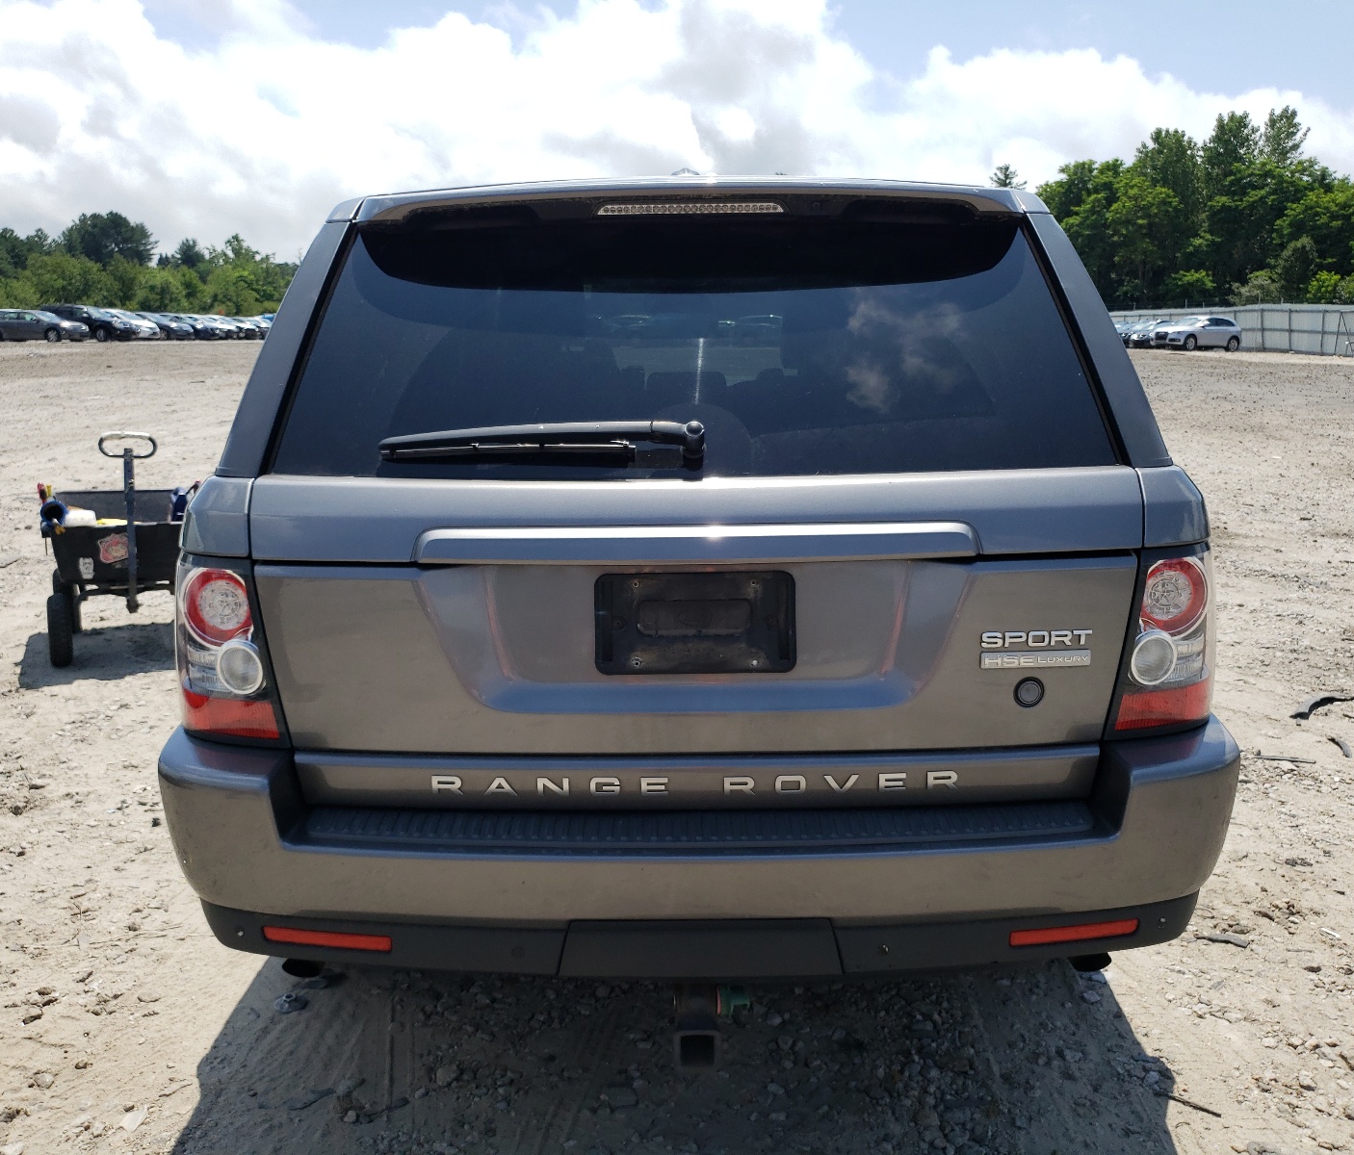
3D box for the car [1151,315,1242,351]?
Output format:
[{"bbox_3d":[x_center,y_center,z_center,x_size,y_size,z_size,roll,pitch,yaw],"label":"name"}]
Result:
[{"bbox_3d":[25.300,-11.836,56.172,4.630,1.650,1.890,-6,14,-25],"label":"car"}]

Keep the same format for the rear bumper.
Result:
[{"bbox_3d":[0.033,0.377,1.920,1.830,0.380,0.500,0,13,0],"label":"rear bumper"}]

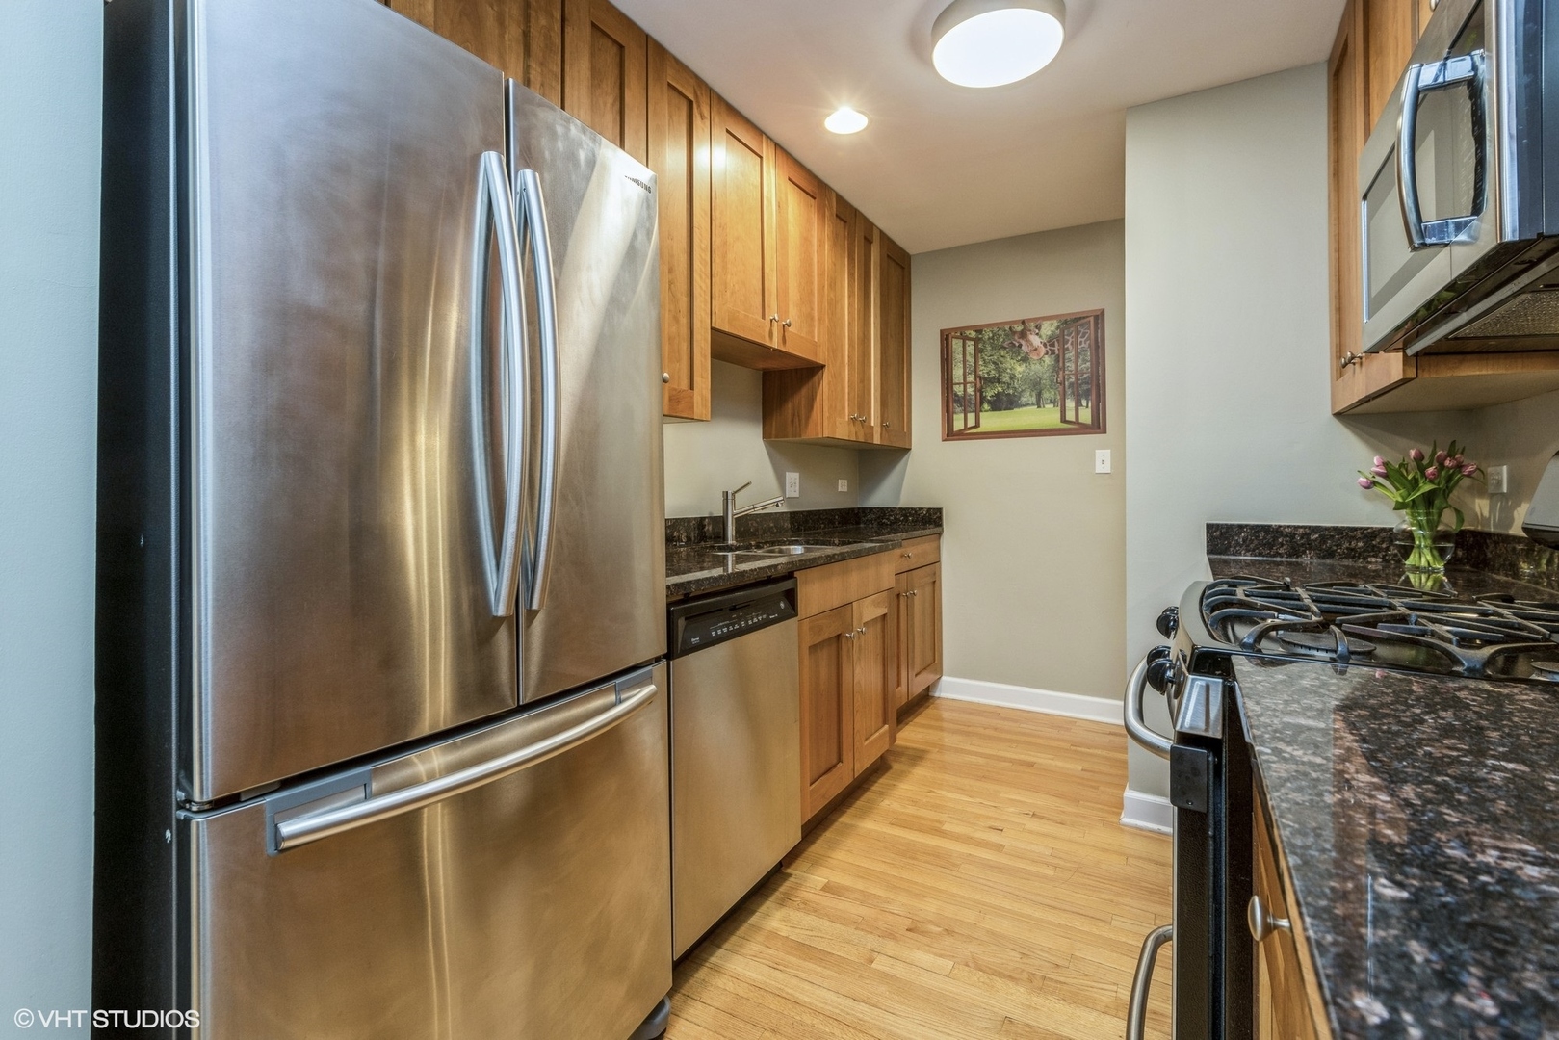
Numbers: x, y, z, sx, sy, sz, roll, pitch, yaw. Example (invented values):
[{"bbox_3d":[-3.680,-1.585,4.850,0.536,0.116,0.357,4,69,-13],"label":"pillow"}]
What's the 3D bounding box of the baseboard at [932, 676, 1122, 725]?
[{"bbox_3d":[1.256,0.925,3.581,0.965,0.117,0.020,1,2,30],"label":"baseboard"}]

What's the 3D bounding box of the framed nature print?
[{"bbox_3d":[1.220,-0.718,3.533,0.807,0.602,0.025,1,2,30],"label":"framed nature print"}]

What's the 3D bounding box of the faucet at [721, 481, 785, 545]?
[{"bbox_3d":[-0.101,-0.025,2.633,0.281,0.242,0.050,1,2,30],"label":"faucet"}]

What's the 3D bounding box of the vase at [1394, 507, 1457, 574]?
[{"bbox_3d":[1.700,0.047,1.824,0.120,0.160,0.120,1,2,30],"label":"vase"}]

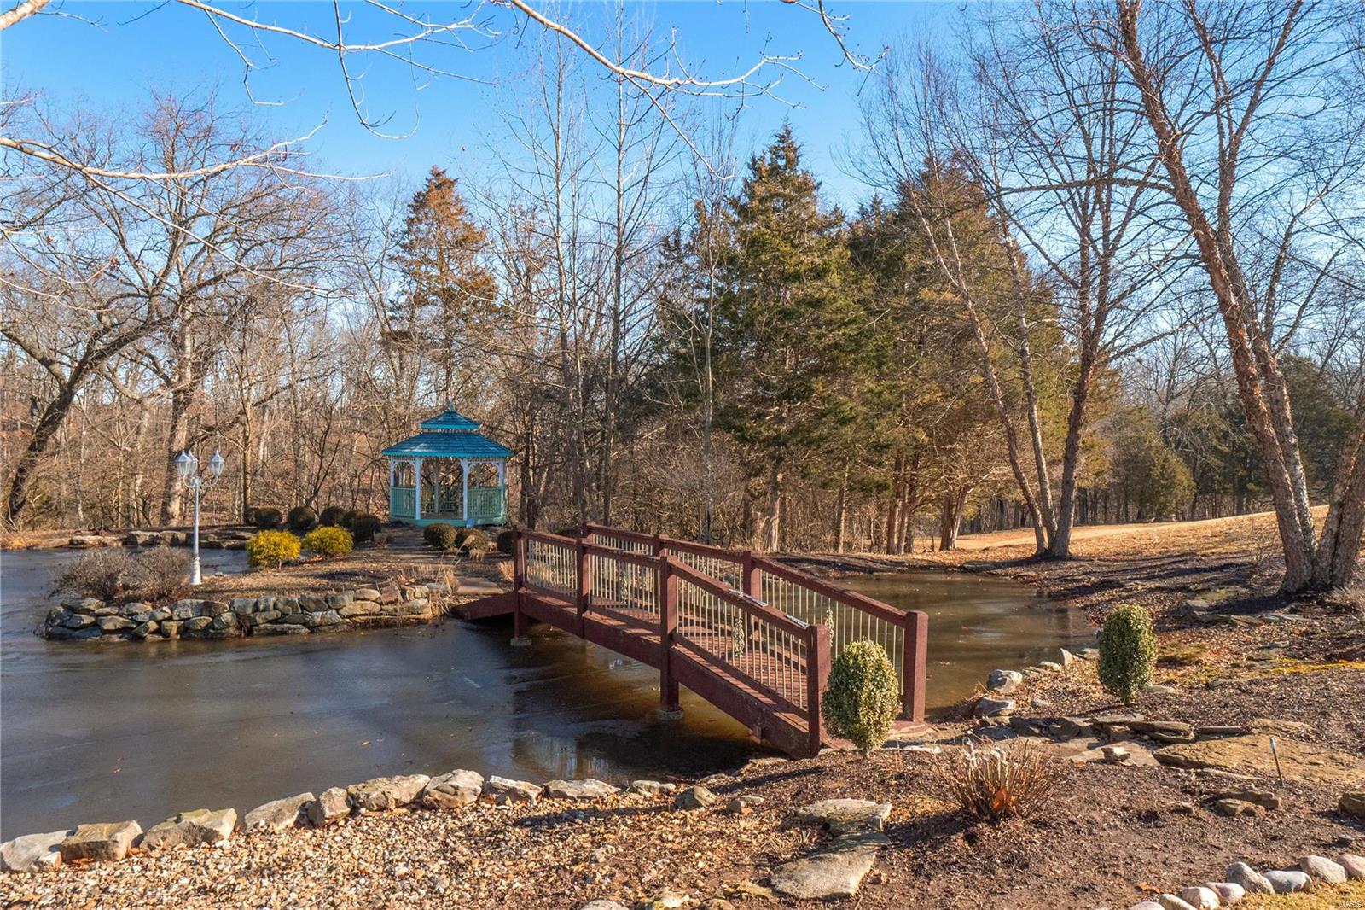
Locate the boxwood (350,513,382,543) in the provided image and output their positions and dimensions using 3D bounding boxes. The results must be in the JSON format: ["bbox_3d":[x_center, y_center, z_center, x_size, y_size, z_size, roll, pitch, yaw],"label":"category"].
[{"bbox_3d":[-8.099,1.857,23.300,0.800,0.770,0.800,0,0,-18],"label":"boxwood"}]

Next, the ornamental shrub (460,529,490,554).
[{"bbox_3d":[-4.767,1.975,20.800,0.730,0.560,0.730,0,0,0],"label":"ornamental shrub"}]

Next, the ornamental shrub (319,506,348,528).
[{"bbox_3d":[-10.312,1.829,26.900,0.830,0.700,0.830,0,0,0],"label":"ornamental shrub"}]

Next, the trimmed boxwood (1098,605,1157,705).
[{"bbox_3d":[4.541,2.028,9.300,0.600,1.030,0.600,0,0,0],"label":"trimmed boxwood"}]

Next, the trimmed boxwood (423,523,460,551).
[{"bbox_3d":[-5.643,1.910,21.300,0.800,0.650,0.800,0,0,0],"label":"trimmed boxwood"}]

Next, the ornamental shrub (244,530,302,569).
[{"bbox_3d":[-8.272,1.898,18.400,1.100,0.780,1.080,0,0,-24],"label":"ornamental shrub"}]

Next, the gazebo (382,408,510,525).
[{"bbox_3d":[-7.703,0.262,29.800,4.050,3.780,4.050,0,0,-6],"label":"gazebo"}]

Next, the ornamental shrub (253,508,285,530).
[{"bbox_3d":[-12.418,1.888,27.300,0.880,0.680,0.850,0,0,0],"label":"ornamental shrub"}]

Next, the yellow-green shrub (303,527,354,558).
[{"bbox_3d":[-7.850,1.930,20.200,1.080,0.740,1.080,0,0,-22],"label":"yellow-green shrub"}]

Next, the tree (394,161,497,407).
[{"bbox_3d":[-9.089,-4.431,35.000,3.800,13.200,3.800,0,0,-14],"label":"tree"}]

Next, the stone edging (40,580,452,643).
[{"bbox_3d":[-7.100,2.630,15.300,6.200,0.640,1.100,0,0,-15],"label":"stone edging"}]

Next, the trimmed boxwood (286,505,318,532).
[{"bbox_3d":[-11.091,1.848,26.500,0.880,0.750,0.880,0,0,0],"label":"trimmed boxwood"}]

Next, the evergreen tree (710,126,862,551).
[{"bbox_3d":[2.692,-3.041,23.800,3.900,11.100,3.900,0,0,0],"label":"evergreen tree"}]

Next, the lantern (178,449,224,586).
[{"bbox_3d":[-8.407,1.081,15.900,0.820,2.380,0.800,0,0,-30],"label":"lantern"}]

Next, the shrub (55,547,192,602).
[{"bbox_3d":[-9.346,1.996,15.200,2.150,0.880,1.350,0,0,0],"label":"shrub"}]

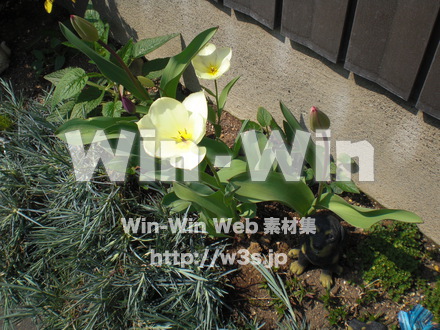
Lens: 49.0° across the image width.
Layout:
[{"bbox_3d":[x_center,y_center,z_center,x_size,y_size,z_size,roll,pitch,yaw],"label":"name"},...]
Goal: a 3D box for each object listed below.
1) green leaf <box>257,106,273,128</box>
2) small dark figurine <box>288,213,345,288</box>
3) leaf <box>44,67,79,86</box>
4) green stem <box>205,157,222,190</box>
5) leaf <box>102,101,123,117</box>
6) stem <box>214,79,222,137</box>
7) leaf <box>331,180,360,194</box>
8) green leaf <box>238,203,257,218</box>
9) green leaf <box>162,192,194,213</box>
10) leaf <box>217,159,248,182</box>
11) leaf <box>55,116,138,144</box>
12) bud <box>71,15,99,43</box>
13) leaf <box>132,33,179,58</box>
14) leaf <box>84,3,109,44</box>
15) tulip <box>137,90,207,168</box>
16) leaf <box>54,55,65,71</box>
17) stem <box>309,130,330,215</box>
[{"bbox_3d":[0.090,-0.097,0.980,0.034,0.044,0.014,-12,13,1],"label":"green leaf"},{"bbox_3d":[0.174,0.141,0.837,0.090,0.115,0.092,17,51,16],"label":"small dark figurine"},{"bbox_3d":[-0.373,-0.210,1.140,0.076,0.018,0.046,-8,78,-15],"label":"leaf"},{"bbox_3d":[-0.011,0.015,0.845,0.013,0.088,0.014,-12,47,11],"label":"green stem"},{"bbox_3d":[-0.245,-0.126,1.105,0.043,0.015,0.052,-2,55,-6],"label":"leaf"},{"bbox_3d":[-0.006,-0.115,1.022,0.009,0.181,0.009,-1,53,1],"label":"stem"},{"bbox_3d":[0.245,0.044,0.945,0.058,0.018,0.026,-2,48,0],"label":"leaf"},{"bbox_3d":[0.052,0.087,0.920,0.034,0.022,0.030,-2,48,0],"label":"green leaf"},{"bbox_3d":[-0.082,0.074,0.930,0.054,0.018,0.036,0,69,0],"label":"green leaf"},{"bbox_3d":[0.022,0.010,0.865,0.056,0.030,0.038,-2,48,0],"label":"leaf"},{"bbox_3d":[-0.233,-0.065,0.910,0.158,0.035,0.045,-2,48,0],"label":"leaf"},{"bbox_3d":[-0.280,-0.283,1.000,0.038,0.075,0.038,-45,31,0],"label":"bud"},{"bbox_3d":[-0.150,-0.283,1.130,0.110,0.020,0.045,-24,80,0],"label":"leaf"},{"bbox_3d":[-0.305,-0.353,1.200,0.048,0.099,0.025,-18,24,-9],"label":"leaf"},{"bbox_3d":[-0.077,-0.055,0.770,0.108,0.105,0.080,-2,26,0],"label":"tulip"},{"bbox_3d":[-0.409,-0.261,1.230,0.024,0.012,0.047,8,65,-7],"label":"leaf"},{"bbox_3d":[0.177,0.010,0.860,0.020,0.210,0.022,-2,48,0],"label":"stem"}]

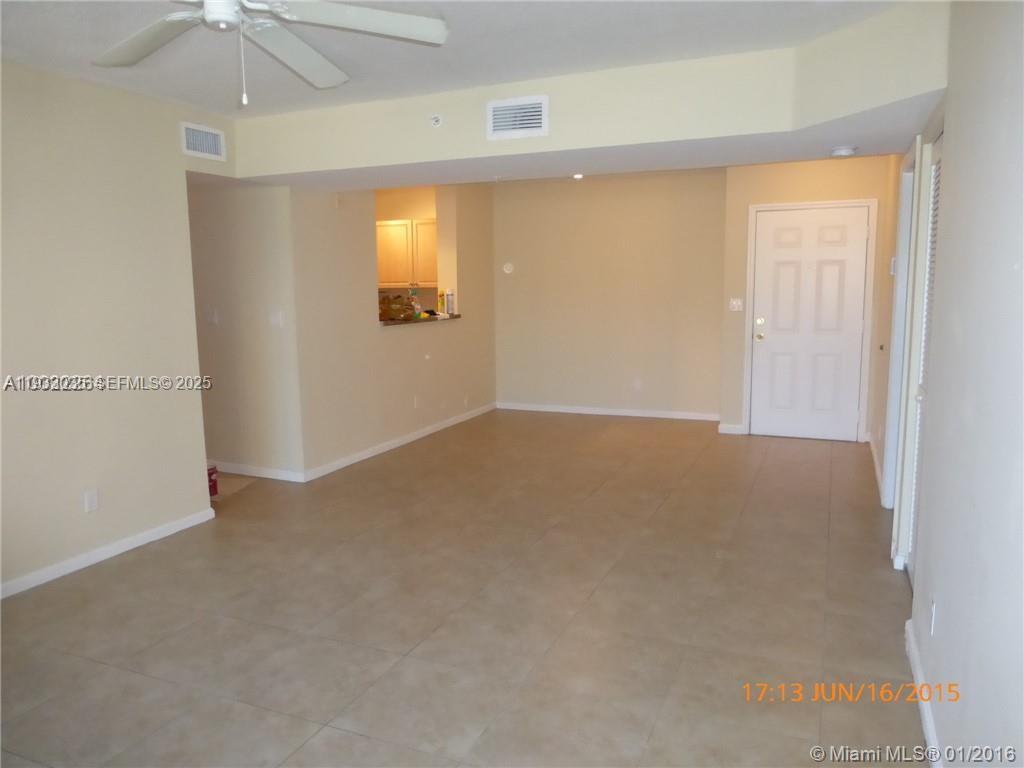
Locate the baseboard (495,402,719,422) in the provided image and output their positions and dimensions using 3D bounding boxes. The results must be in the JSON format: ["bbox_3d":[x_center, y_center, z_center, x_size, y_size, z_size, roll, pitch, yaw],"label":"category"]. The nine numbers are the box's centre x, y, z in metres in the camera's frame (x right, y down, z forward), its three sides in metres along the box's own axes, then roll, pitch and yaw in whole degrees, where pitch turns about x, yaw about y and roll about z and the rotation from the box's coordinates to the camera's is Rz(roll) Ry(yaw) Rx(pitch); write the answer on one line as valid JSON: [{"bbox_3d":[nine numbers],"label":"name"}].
[{"bbox_3d":[0.984,0.298,7.666,2.480,0.080,0.018,3,9,23],"label":"baseboard"}]

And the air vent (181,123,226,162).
[{"bbox_3d":[-1.885,-1.490,4.373,0.030,0.195,0.350,3,9,23],"label":"air vent"}]

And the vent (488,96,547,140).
[{"bbox_3d":[0.028,-1.424,3.805,0.355,0.203,0.030,3,9,23],"label":"vent"}]

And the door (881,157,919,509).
[{"bbox_3d":[2.249,-0.186,4.065,0.060,2.070,0.820,3,9,23],"label":"door"}]

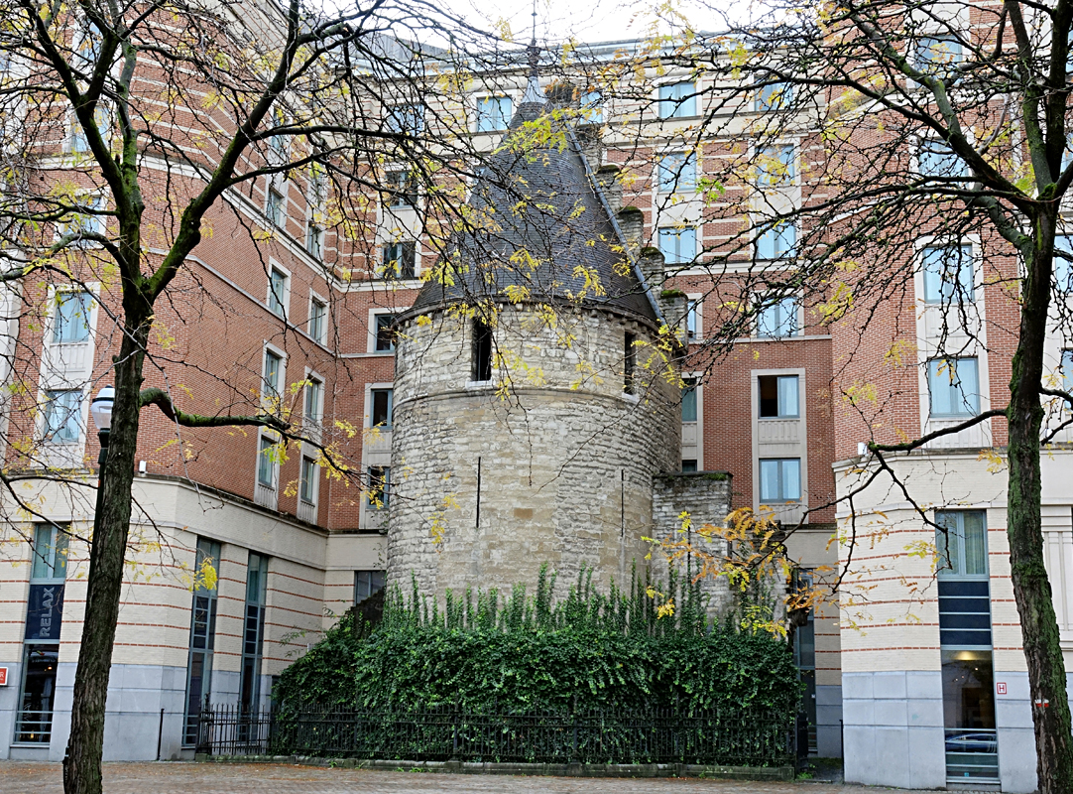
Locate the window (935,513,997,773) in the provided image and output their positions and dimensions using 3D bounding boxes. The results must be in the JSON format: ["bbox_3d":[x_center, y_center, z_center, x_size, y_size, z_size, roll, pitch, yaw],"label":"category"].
[{"bbox_3d":[10.089,5.750,31.756,1.186,6.249,0.150,-2,-14,13],"label":"window"}]

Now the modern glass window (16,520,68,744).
[{"bbox_3d":[-13.601,6.453,37.339,1.081,5.986,0.150,-2,-14,13],"label":"modern glass window"}]

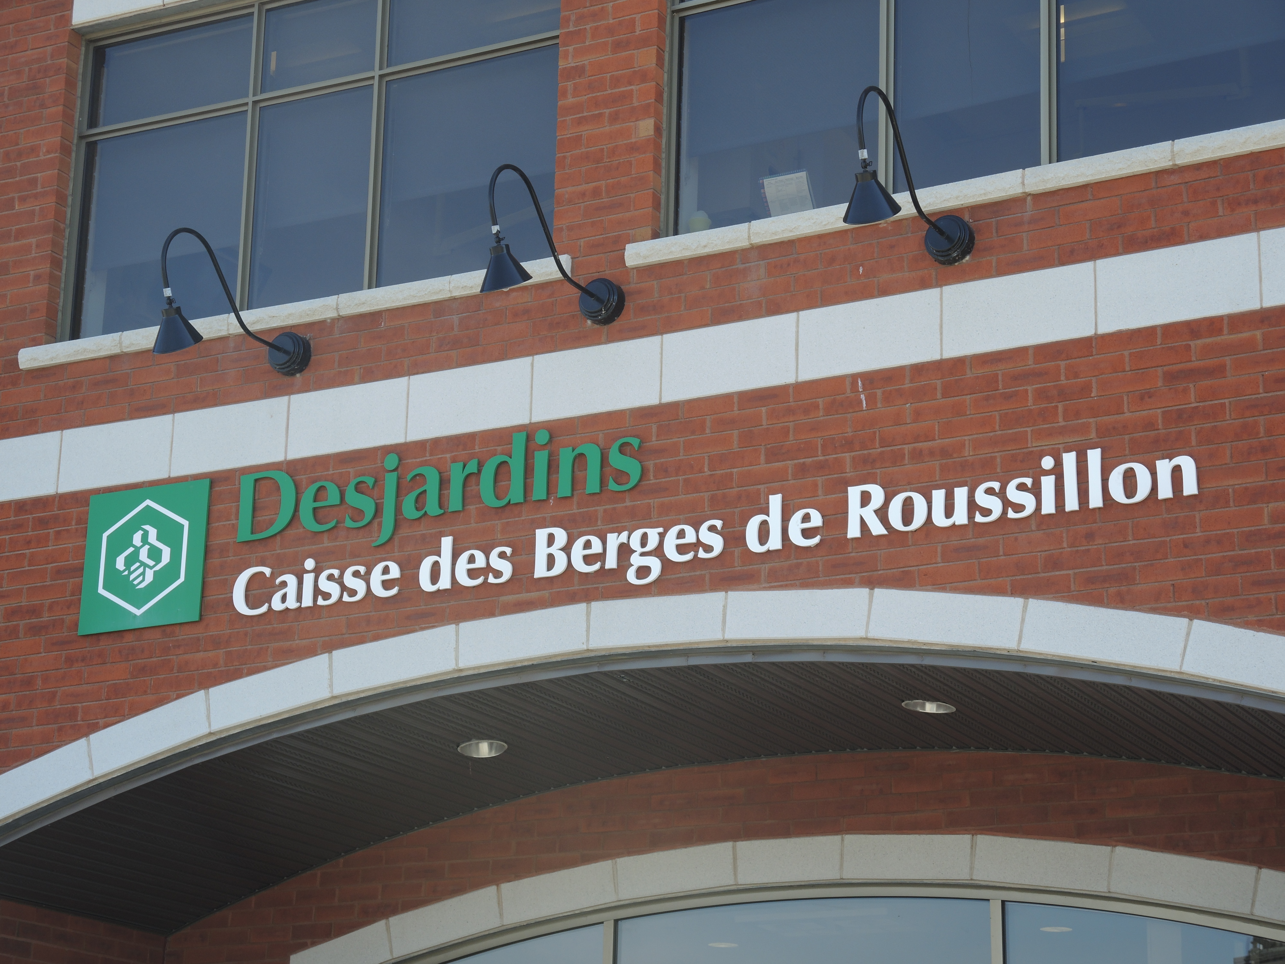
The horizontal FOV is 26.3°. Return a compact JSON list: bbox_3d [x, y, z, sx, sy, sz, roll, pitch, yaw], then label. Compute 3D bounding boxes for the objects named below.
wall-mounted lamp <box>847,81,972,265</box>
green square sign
[{"bbox_3d":[0.980,-1.083,10.177,0.211,0.550,0.924,-8,-20,26],"label":"wall-mounted lamp"},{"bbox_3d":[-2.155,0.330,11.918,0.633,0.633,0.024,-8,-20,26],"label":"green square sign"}]

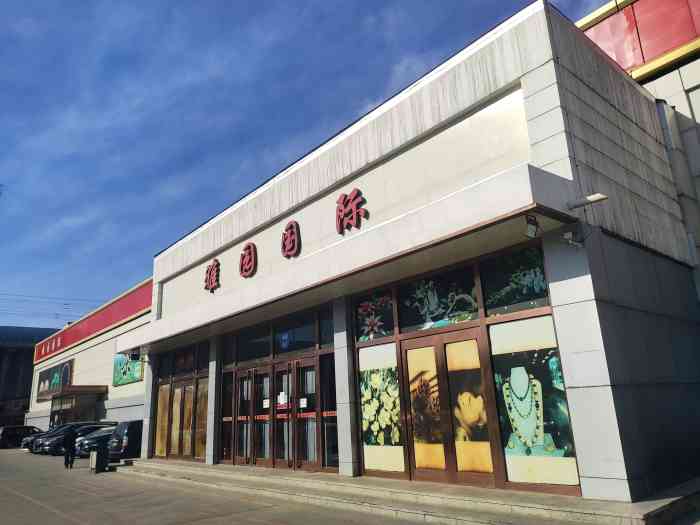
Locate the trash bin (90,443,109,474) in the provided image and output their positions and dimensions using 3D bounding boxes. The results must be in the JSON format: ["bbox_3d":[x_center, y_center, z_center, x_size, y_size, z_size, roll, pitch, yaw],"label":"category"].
[{"bbox_3d":[-8.645,6.709,18.121,0.420,0.980,0.520,11,-21,-39],"label":"trash bin"}]

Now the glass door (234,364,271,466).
[{"bbox_3d":[-2.689,4.231,14.464,0.100,2.592,1.922,11,-21,-39],"label":"glass door"}]

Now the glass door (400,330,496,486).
[{"bbox_3d":[1.693,2.572,9.354,0.100,2.567,1.872,11,-21,-39],"label":"glass door"}]

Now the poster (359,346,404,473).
[{"bbox_3d":[0.628,2.895,10.565,0.030,2.418,1.116,11,-21,-39],"label":"poster"}]

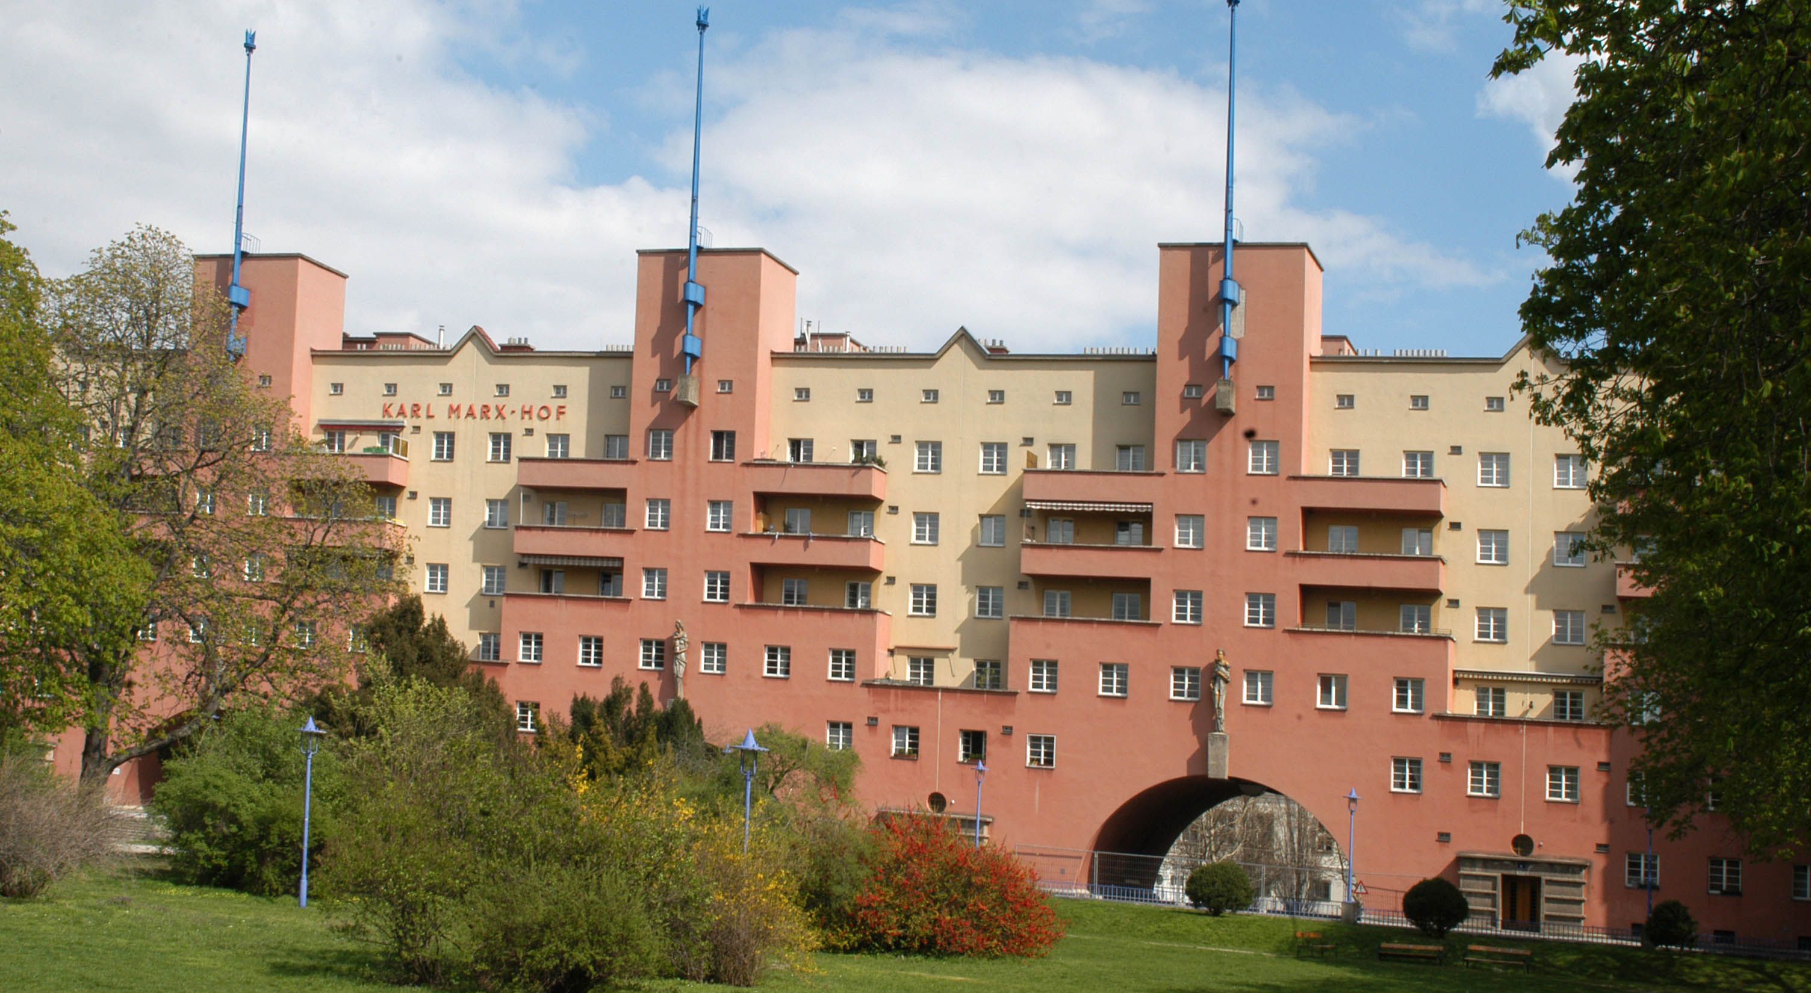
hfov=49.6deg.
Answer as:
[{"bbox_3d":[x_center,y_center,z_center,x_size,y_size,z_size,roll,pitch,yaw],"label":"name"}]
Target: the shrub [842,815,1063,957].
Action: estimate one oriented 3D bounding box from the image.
[{"bbox_3d":[1.064,8.749,44.000,4.955,3.207,4.200,1,-3,16],"label":"shrub"}]

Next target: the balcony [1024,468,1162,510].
[{"bbox_3d":[7.793,-0.383,80.667,5.791,1.268,1.350,1,-3,16],"label":"balcony"}]

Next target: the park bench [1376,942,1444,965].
[{"bbox_3d":[15.441,14.008,60.000,2.000,0.720,0.600,1,-6,17],"label":"park bench"}]

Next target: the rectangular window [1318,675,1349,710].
[{"bbox_3d":[16.773,7.678,76.811,1.160,1.370,0.200,1,-6,17],"label":"rectangular window"}]

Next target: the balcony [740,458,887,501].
[{"bbox_3d":[-4.030,-0.644,86.149,5.910,1.400,1.400,1,-5,17],"label":"balcony"}]

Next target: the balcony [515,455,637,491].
[{"bbox_3d":[-14.243,-0.913,87.020,5.500,1.450,1.650,1,-6,17],"label":"balcony"}]

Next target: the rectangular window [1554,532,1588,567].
[{"bbox_3d":[25.871,2.062,76.173,1.200,1.360,0.200,1,-6,17],"label":"rectangular window"}]

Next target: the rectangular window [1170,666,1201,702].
[{"bbox_3d":[11.279,7.540,78.735,1.210,1.351,0.220,1,-3,16],"label":"rectangular window"}]

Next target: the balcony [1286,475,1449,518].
[{"bbox_3d":[18.227,-0.075,77.579,5.937,1.211,1.350,1,-3,16],"label":"balcony"}]

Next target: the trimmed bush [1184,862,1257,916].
[{"bbox_3d":[10.817,13.470,67.500,2.388,1.900,2.300,1,-3,16],"label":"trimmed bush"}]

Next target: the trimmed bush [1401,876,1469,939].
[{"bbox_3d":[18.137,14.047,67.000,2.200,2.100,2.200,1,-5,17],"label":"trimmed bush"}]

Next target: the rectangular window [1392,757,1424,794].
[{"bbox_3d":[19.944,11.081,77.938,1.200,1.410,0.200,1,-5,17],"label":"rectangular window"}]

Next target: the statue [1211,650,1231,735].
[{"bbox_3d":[12.469,7.669,77.285,0.780,3.350,0.720,1,-6,17],"label":"statue"}]

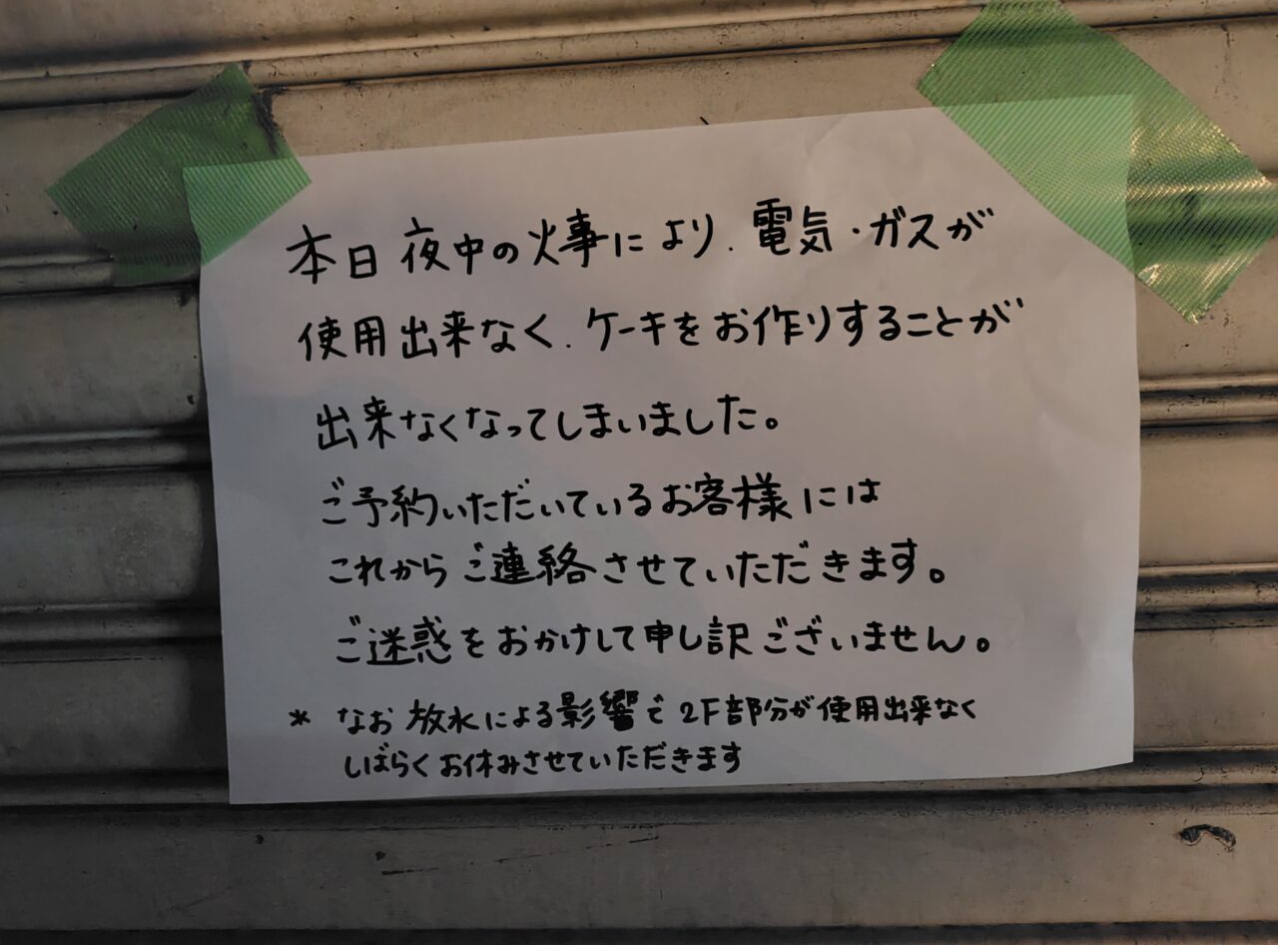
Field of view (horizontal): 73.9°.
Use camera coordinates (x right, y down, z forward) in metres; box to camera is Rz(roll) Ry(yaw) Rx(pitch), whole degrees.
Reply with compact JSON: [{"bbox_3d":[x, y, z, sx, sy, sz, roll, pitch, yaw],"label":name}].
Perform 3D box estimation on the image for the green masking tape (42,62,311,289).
[{"bbox_3d":[-0.147,-0.090,0.274,0.076,0.050,0.009,-31,3,6],"label":"green masking tape"}]

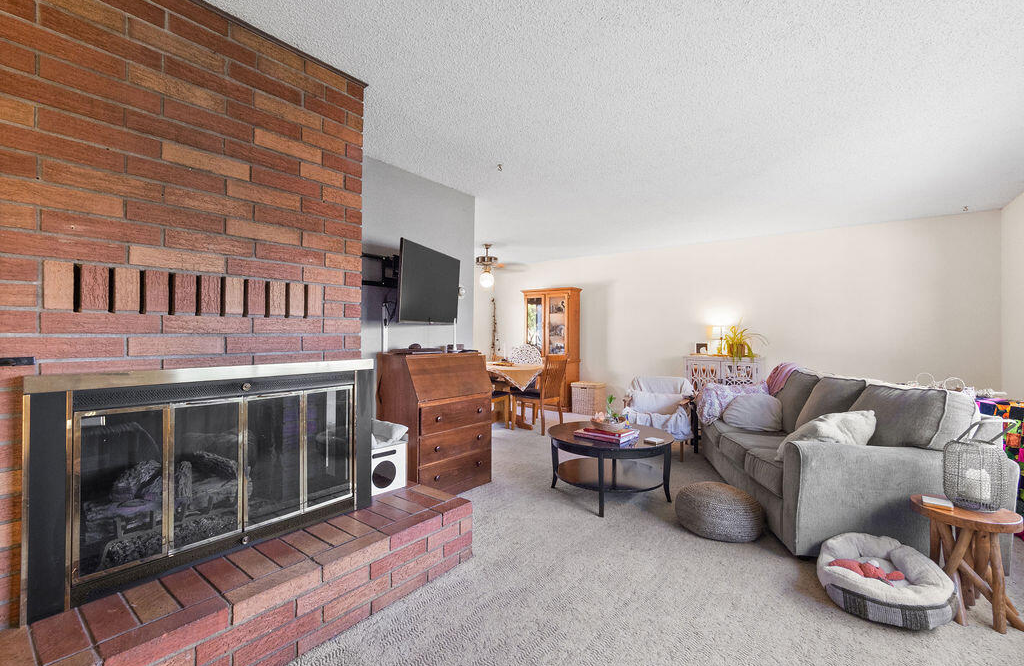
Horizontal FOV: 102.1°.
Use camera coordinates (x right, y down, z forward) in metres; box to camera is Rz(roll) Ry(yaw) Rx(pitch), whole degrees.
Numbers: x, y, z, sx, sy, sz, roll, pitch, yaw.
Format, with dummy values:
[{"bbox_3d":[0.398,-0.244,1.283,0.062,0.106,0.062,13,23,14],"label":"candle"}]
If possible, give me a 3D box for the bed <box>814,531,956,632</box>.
[{"bbox_3d":[1.680,1.112,1.891,0.540,0.170,0.440,0,0,-40],"label":"bed"}]

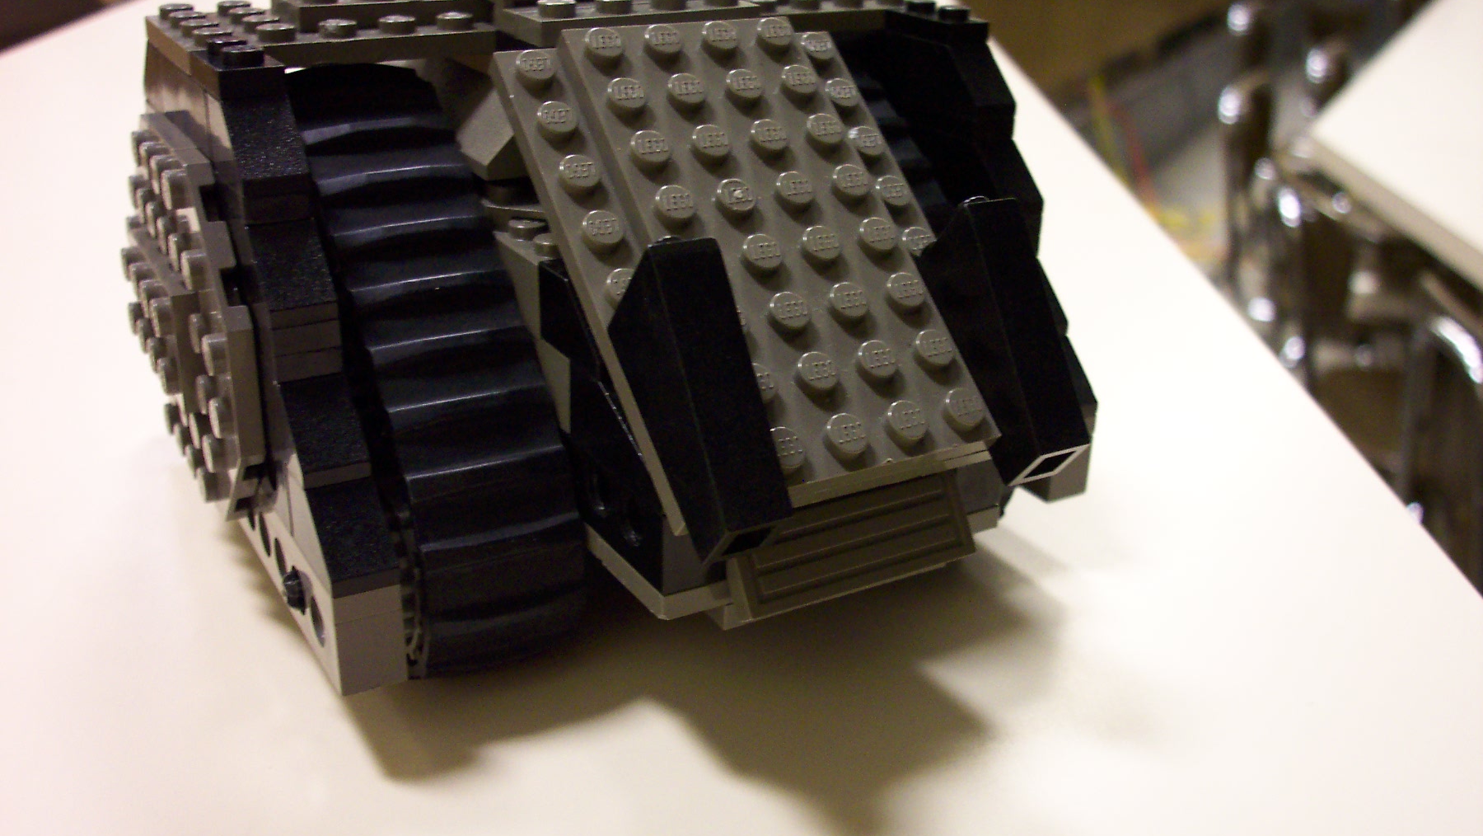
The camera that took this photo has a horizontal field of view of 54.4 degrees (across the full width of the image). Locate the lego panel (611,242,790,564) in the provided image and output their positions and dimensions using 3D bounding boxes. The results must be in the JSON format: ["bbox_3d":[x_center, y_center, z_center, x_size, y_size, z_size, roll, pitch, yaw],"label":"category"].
[{"bbox_3d":[-0.004,-0.002,0.150,0.008,0.016,0.030,-12,66,-28],"label":"lego panel"}]

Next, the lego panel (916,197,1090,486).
[{"bbox_3d":[0.031,-0.009,0.169,0.008,0.016,0.030,-12,66,-28],"label":"lego panel"}]

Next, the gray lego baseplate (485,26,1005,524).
[{"bbox_3d":[0.003,-0.021,0.171,0.048,0.008,0.064,-12,66,-28],"label":"gray lego baseplate"}]

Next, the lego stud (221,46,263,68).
[{"bbox_3d":[-0.059,-0.043,0.171,0.005,0.002,0.005,-12,27,-28],"label":"lego stud"}]

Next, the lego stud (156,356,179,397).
[{"bbox_3d":[-0.073,-0.005,0.183,0.002,0.005,0.005,-12,27,-28],"label":"lego stud"}]

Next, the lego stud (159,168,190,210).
[{"bbox_3d":[-0.069,-0.028,0.175,0.002,0.005,0.005,-12,27,-28],"label":"lego stud"}]

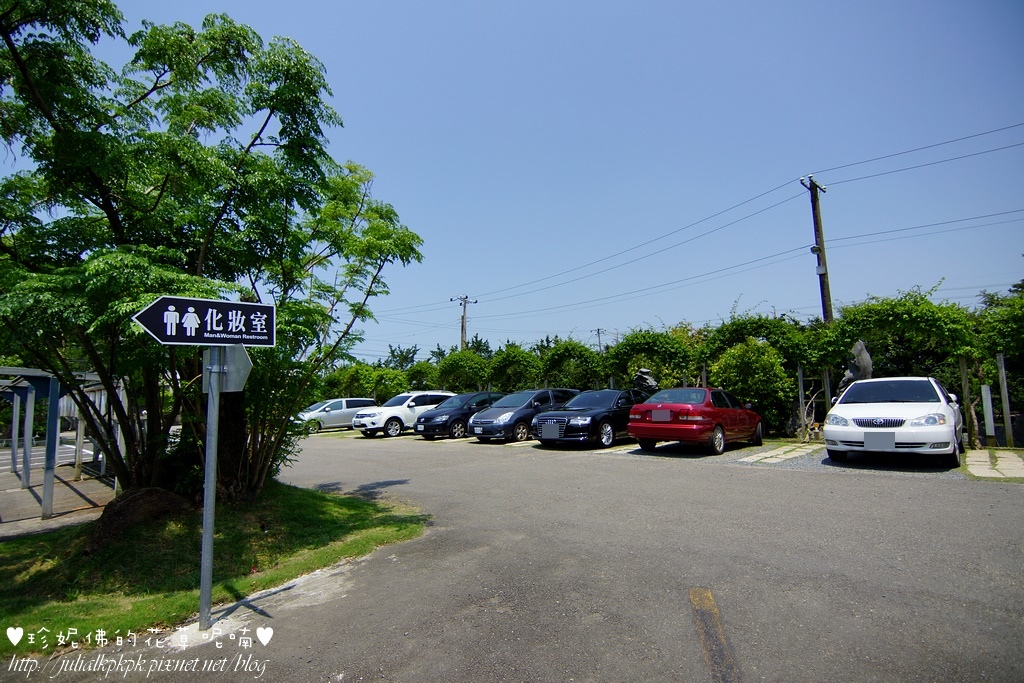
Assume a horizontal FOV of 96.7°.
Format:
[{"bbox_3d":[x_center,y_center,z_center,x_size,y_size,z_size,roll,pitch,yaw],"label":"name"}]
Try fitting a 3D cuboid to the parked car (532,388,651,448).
[{"bbox_3d":[2.809,2.171,13.410,1.999,1.460,5.140,-8,-9,42],"label":"parked car"}]

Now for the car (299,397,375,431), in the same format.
[{"bbox_3d":[-8.856,3.610,22.657,1.770,1.620,4.600,-8,-9,41],"label":"car"}]

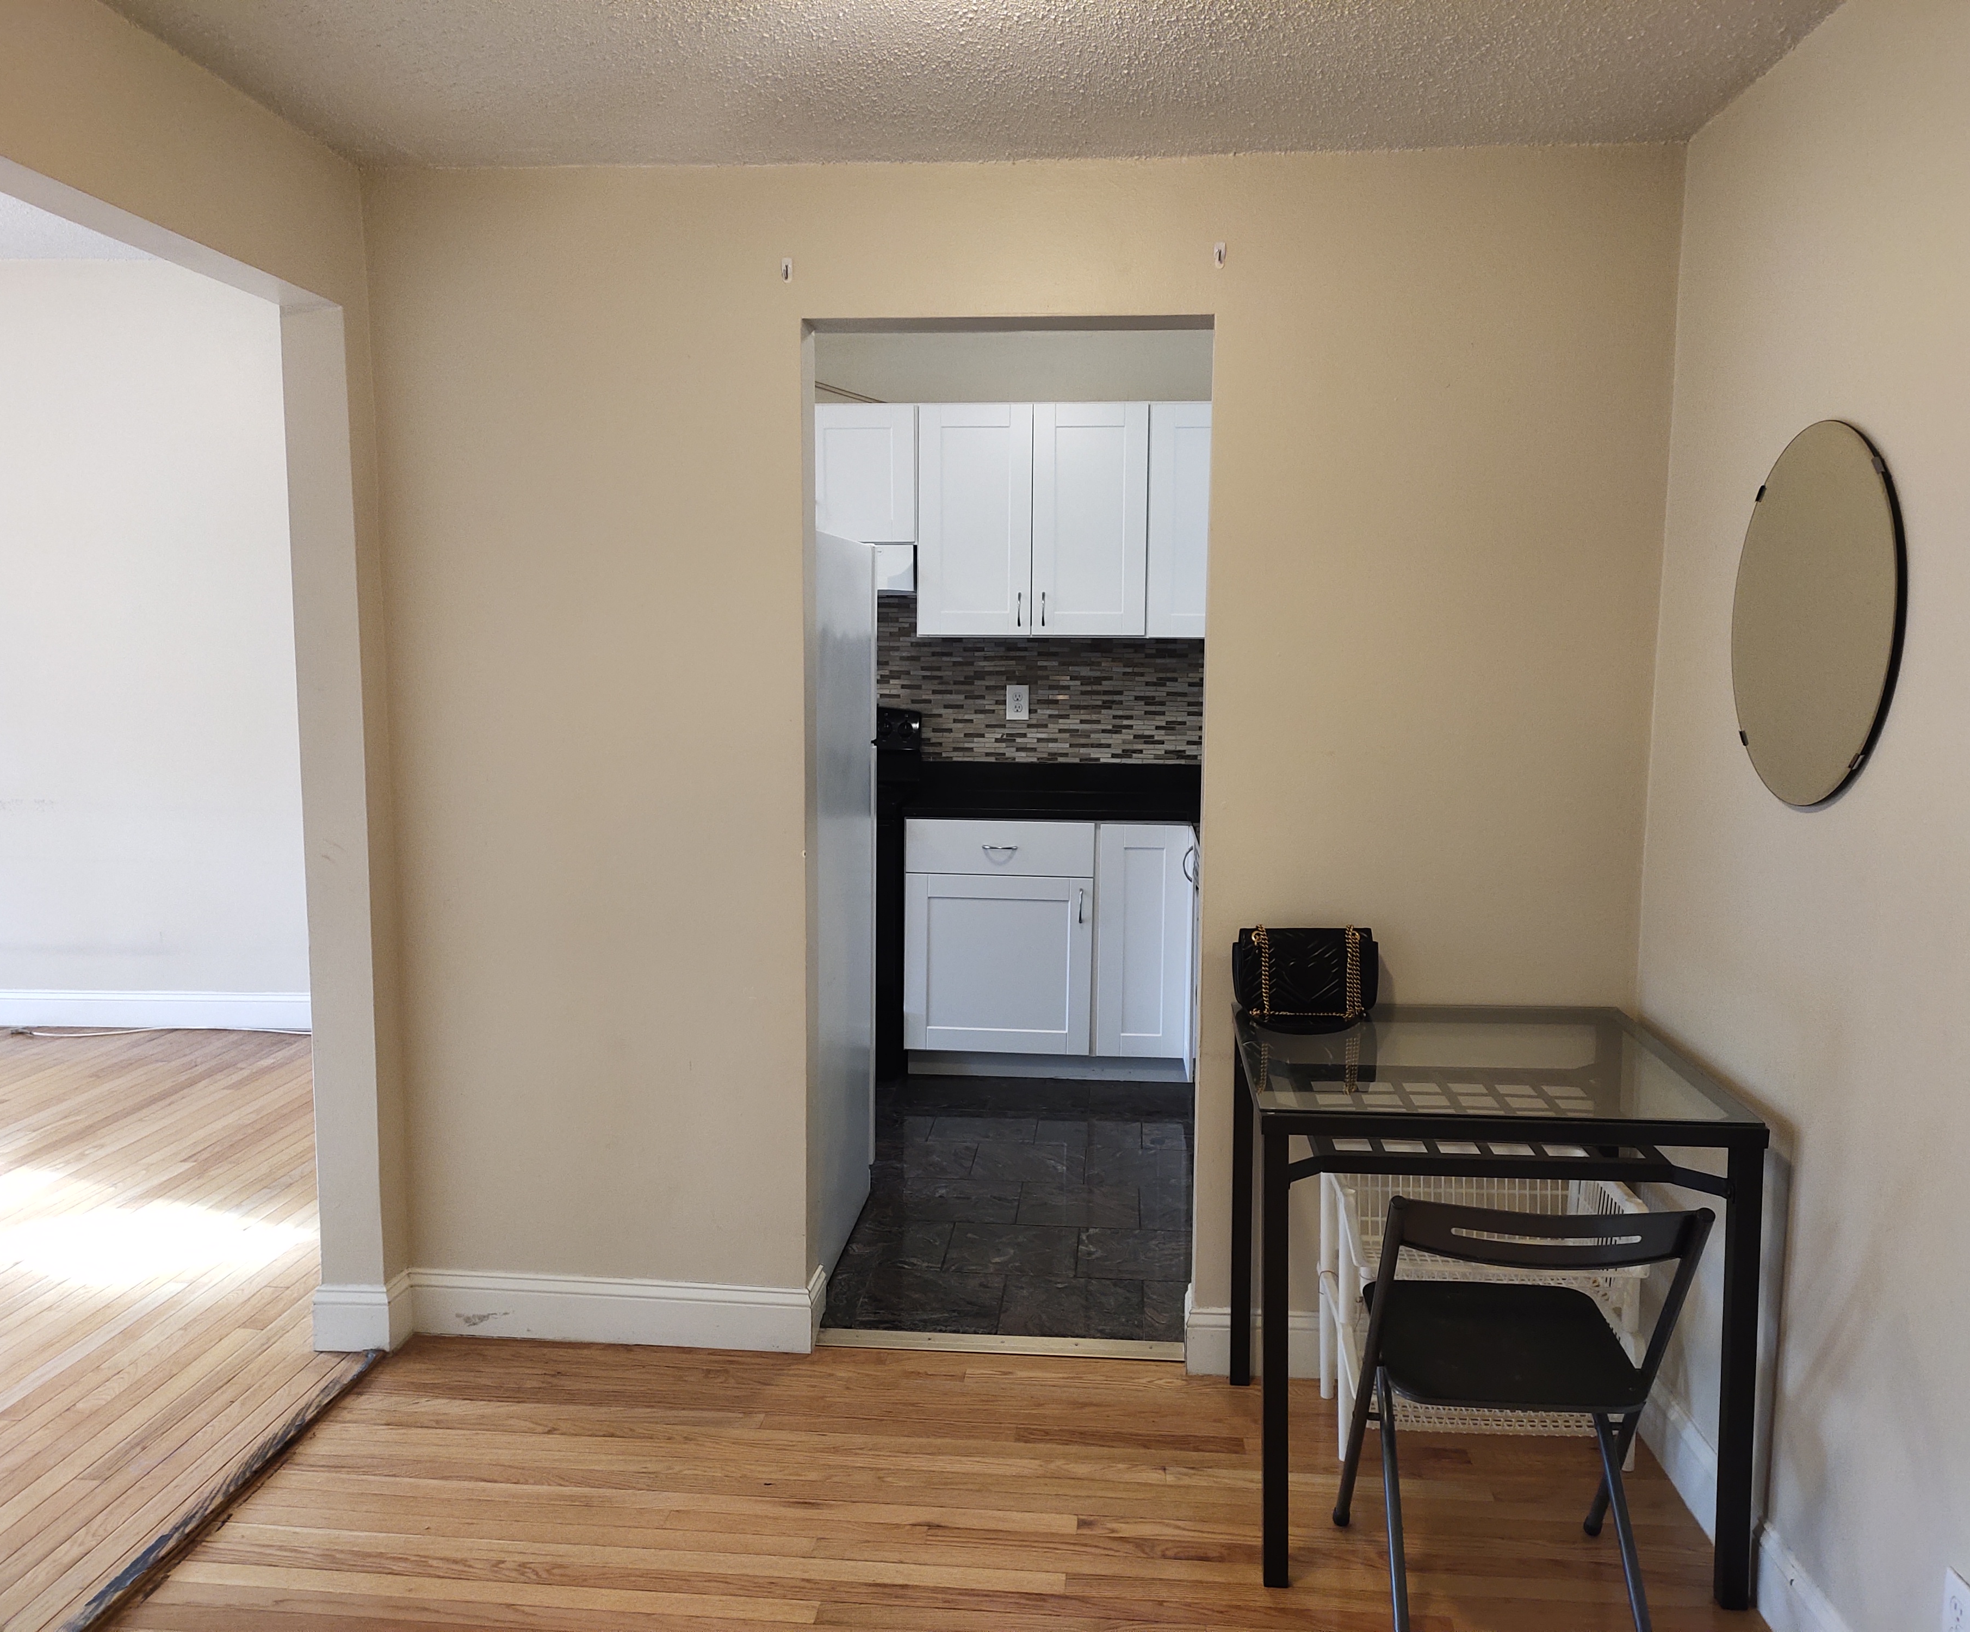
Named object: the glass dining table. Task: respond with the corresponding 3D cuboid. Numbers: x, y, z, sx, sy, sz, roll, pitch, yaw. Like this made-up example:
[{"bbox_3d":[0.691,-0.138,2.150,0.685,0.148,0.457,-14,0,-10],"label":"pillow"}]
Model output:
[{"bbox_3d":[0.787,0.762,2.422,0.705,0.740,0.645,1,6,3],"label":"glass dining table"}]

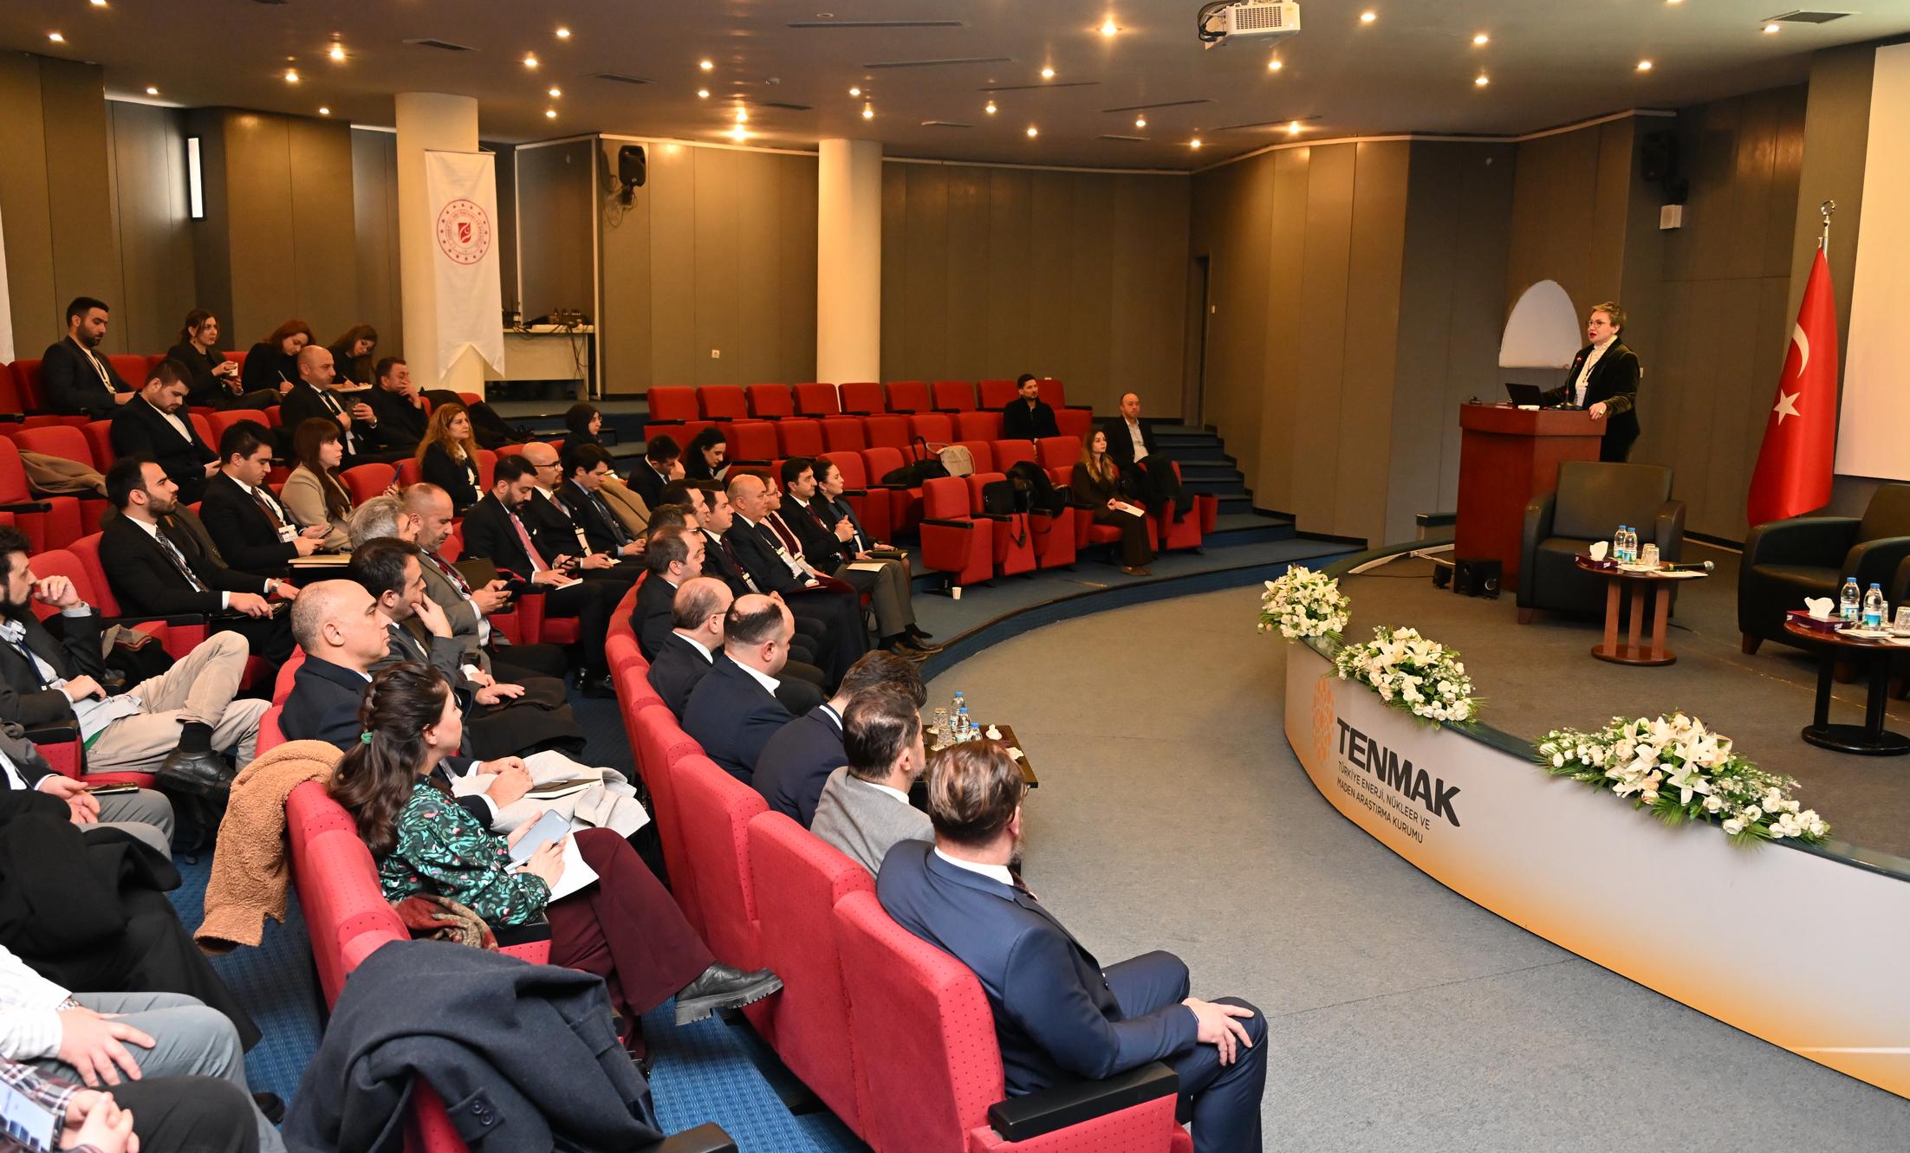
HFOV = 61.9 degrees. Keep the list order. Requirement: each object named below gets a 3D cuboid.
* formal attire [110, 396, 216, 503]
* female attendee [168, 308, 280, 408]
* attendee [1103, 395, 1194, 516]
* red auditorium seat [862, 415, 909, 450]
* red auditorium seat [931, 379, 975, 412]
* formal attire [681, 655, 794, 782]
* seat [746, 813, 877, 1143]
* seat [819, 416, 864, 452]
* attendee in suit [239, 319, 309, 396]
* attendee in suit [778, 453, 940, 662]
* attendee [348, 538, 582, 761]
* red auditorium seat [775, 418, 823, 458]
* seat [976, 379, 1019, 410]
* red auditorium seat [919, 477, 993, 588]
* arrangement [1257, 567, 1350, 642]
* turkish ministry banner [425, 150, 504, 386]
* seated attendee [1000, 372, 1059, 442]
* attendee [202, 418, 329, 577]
[{"bbox_3d":[-4.449,-0.697,8.931,0.470,0.630,0.510,2,9,8],"label":"formal attire"},{"bbox_3d":[-4.289,-1.021,9.575,0.850,1.149,0.500,2,9,10],"label":"female attendee"},{"bbox_3d":[1.859,-1.149,15.960,0.560,1.300,0.850,-5,10,-32],"label":"attendee"},{"bbox_3d":[-0.468,-1.012,14.349,0.600,0.860,0.580,8,11,39],"label":"red auditorium seat"},{"bbox_3d":[0.166,-1.567,16.576,0.604,0.871,0.554,-7,11,-40],"label":"red auditorium seat"},{"bbox_3d":[-0.569,0.610,4.707,0.500,0.660,0.540,-2,9,-19],"label":"formal attire"},{"bbox_3d":[-0.102,1.053,3.826,0.634,0.891,0.604,-4,10,-28],"label":"seat"},{"bbox_3d":[-0.864,-0.962,14.481,0.570,0.910,0.560,8,12,39],"label":"seat"},{"bbox_3d":[-4.165,-1.086,10.178,0.850,1.096,0.500,3,9,13],"label":"attendee in suit"},{"bbox_3d":[-0.627,-0.109,10.050,0.920,1.250,0.550,3,9,11],"label":"attendee in suit"},{"bbox_3d":[-1.509,0.533,4.936,0.830,1.280,0.560,0,9,-9],"label":"attendee"},{"bbox_3d":[-1.256,-0.816,13.200,0.600,0.920,0.550,7,11,34],"label":"red auditorium seat"},{"bbox_3d":[0.619,-1.618,16.940,0.604,0.871,0.554,-6,11,-37],"label":"seat"},{"bbox_3d":[0.087,-0.340,12.873,0.570,0.910,0.560,7,11,35],"label":"red auditorium seat"},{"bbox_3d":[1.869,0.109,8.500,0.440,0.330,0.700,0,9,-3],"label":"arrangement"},{"bbox_3d":[-3.837,-2.424,12.457,0.050,1.750,0.713,7,11,35],"label":"turkish ministry banner"},{"bbox_3d":[0.843,-1.385,16.229,0.580,1.300,0.850,-4,10,-31],"label":"seated attendee"},{"bbox_3d":[-2.829,-0.069,6.850,0.850,1.210,0.550,1,9,-1],"label":"attendee"}]

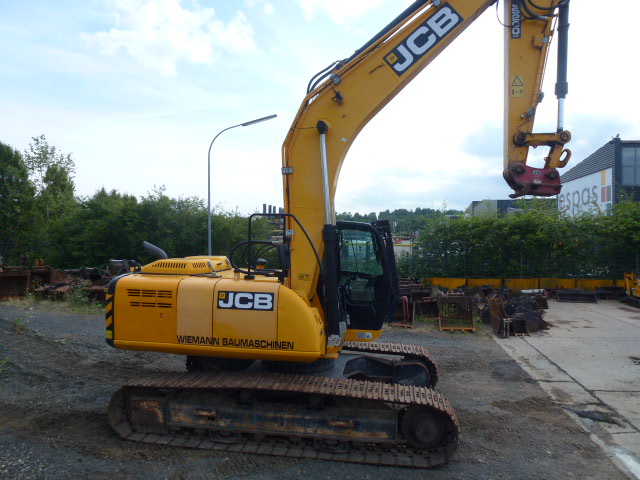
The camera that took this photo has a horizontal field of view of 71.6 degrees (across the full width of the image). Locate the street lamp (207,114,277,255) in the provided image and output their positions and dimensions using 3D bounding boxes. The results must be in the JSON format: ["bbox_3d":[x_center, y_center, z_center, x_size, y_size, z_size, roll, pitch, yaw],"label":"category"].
[{"bbox_3d":[-3.402,-1.533,19.531,3.150,8.000,0.320,0,1,8],"label":"street lamp"}]

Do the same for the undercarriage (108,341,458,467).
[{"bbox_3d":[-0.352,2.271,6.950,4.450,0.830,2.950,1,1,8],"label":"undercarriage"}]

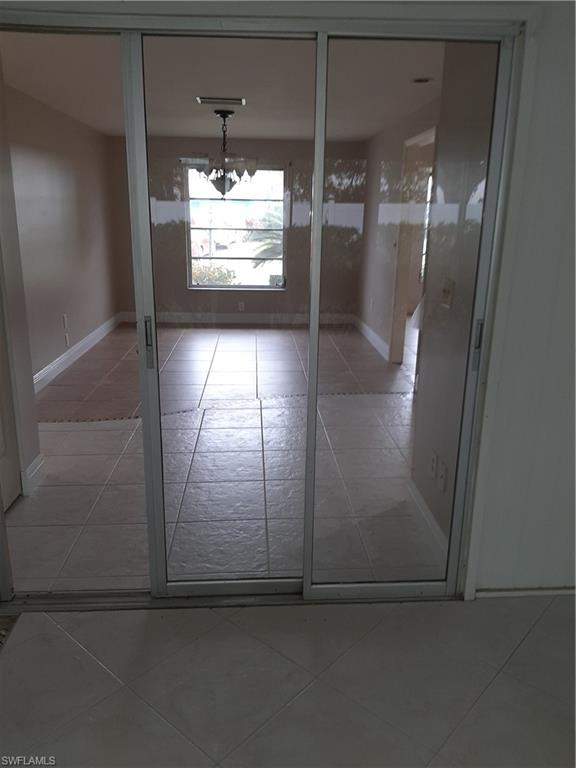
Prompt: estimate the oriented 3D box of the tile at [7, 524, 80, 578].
[{"bbox_3d":[-1.228,0.774,2.659,0.455,0.012,0.455,-1,16,-3],"label":"tile"}]

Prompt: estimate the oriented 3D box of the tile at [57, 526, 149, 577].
[{"bbox_3d":[-0.774,0.768,2.686,0.455,0.012,0.455,-1,16,-3],"label":"tile"}]

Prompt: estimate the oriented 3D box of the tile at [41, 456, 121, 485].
[{"bbox_3d":[-1.283,0.529,3.534,0.455,0.012,0.455,-1,16,-3],"label":"tile"}]

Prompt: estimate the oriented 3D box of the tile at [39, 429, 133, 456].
[{"bbox_3d":[-1.311,0.406,3.971,0.455,0.012,0.455,-1,16,-3],"label":"tile"}]

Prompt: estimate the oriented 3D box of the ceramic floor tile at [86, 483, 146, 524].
[{"bbox_3d":[-0.801,0.645,3.124,0.455,0.012,0.455,-1,16,-3],"label":"ceramic floor tile"}]

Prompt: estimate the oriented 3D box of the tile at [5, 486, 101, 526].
[{"bbox_3d":[-1.255,0.651,3.096,0.455,0.012,0.455,-1,16,-3],"label":"tile"}]

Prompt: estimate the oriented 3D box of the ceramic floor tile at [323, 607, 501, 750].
[{"bbox_3d":[0.414,1.001,1.987,0.453,0.012,0.453,14,21,40],"label":"ceramic floor tile"}]

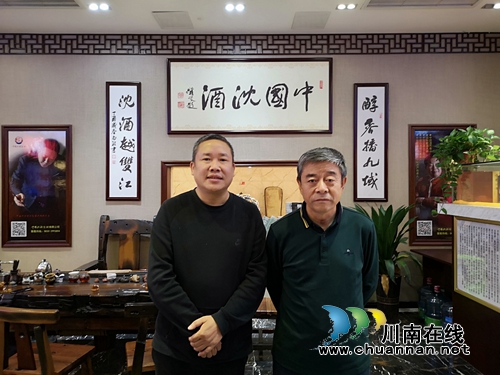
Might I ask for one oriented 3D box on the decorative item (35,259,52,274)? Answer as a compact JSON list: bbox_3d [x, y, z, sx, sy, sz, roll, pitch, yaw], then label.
[{"bbox_3d":[-1.822,0.699,3.450,0.150,0.150,0.140,0,0,0],"label":"decorative item"}]

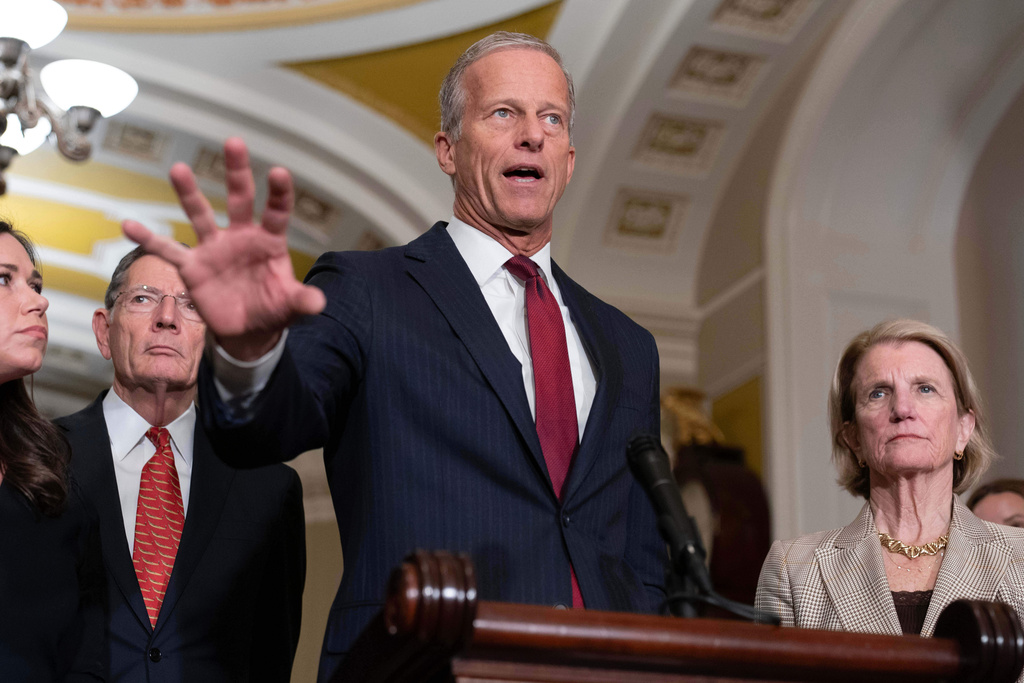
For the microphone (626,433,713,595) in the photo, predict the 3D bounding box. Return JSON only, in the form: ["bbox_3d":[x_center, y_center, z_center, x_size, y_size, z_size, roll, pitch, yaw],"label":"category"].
[{"bbox_3d":[0.136,0.143,1.300,0.034,0.195,0.035,6,-58,-17],"label":"microphone"}]

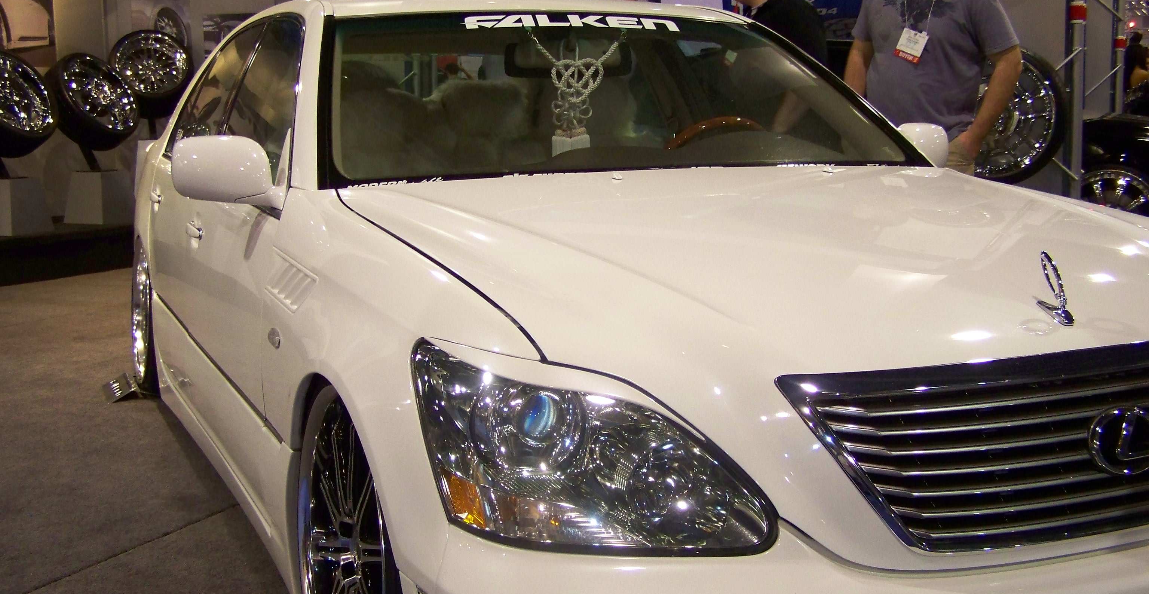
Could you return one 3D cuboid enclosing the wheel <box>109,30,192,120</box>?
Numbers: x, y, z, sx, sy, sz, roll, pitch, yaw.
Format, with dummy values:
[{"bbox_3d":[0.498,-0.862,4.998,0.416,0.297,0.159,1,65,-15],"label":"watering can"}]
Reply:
[{"bbox_3d":[-3.436,-1.810,10.206,0.680,0.680,0.260,-5,-25,-26],"label":"wheel"}]

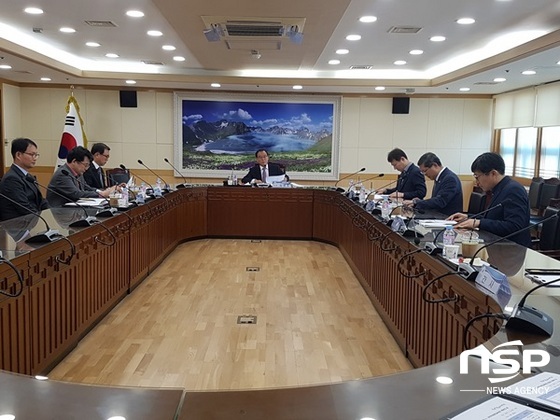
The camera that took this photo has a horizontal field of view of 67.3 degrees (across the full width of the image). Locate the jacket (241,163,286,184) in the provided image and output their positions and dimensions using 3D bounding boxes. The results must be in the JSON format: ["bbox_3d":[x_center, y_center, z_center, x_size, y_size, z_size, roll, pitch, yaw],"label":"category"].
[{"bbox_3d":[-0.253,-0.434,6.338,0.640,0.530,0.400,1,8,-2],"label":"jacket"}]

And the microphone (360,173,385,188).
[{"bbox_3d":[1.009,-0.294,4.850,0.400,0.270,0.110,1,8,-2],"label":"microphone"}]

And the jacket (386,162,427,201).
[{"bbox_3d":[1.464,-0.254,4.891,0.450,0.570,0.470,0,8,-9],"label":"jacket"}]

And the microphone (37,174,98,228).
[{"bbox_3d":[-1.511,-0.052,2.964,0.450,0.335,0.110,1,8,-1],"label":"microphone"}]

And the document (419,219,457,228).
[{"bbox_3d":[1.282,0.098,3.399,0.280,0.030,0.330,1,8,-1],"label":"document"}]

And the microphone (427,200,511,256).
[{"bbox_3d":[1.027,0.096,2.343,0.430,0.325,0.110,1,8,-1],"label":"microphone"}]

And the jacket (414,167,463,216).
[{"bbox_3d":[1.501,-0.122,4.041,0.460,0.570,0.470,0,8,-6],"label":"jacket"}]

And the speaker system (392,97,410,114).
[{"bbox_3d":[2.292,-1.968,7.936,0.325,0.325,0.200,1,8,-1],"label":"speaker system"}]

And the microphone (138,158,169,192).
[{"bbox_3d":[-1.547,-0.409,5.204,0.390,0.400,0.110,2,8,9],"label":"microphone"}]

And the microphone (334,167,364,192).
[{"bbox_3d":[0.895,-0.384,5.380,0.390,0.320,0.110,1,8,-2],"label":"microphone"}]

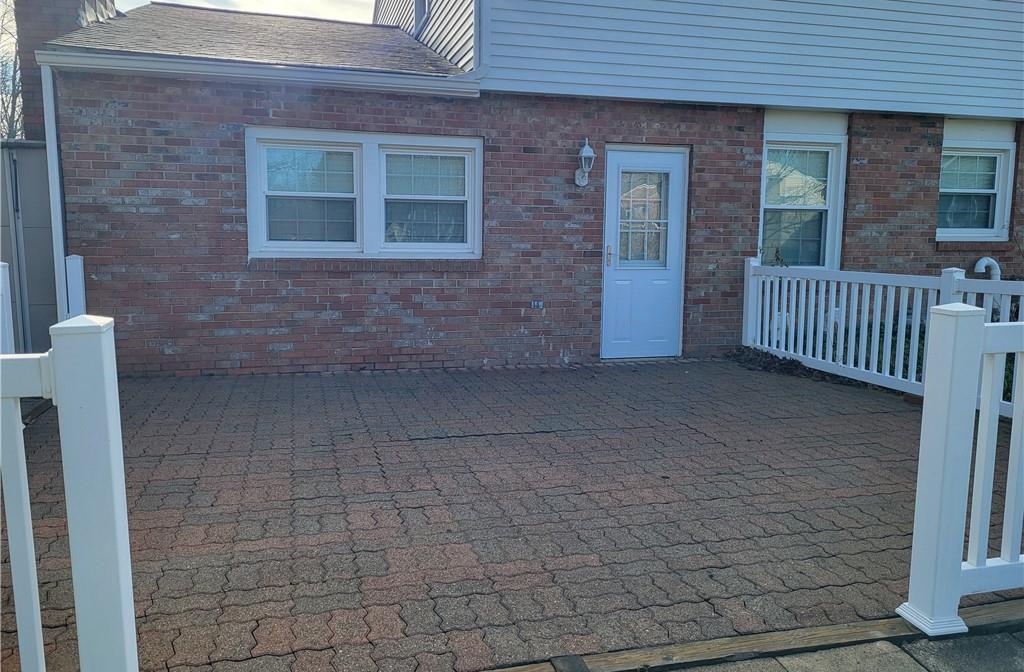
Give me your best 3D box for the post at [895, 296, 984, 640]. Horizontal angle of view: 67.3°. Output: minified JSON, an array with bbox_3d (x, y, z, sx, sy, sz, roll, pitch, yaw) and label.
[{"bbox_3d":[1.349,0.408,2.401,0.142,1.024,0.142,-1,7,-14],"label":"post"}]

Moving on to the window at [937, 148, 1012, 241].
[{"bbox_3d":[5.066,-1.563,8.435,0.953,1.039,0.110,-1,7,-14],"label":"window"}]

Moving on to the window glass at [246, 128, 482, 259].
[{"bbox_3d":[-1.276,-1.232,6.827,2.046,1.099,0.110,-1,7,-14],"label":"window glass"}]

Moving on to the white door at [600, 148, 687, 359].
[{"bbox_3d":[1.300,-0.796,7.614,0.841,2.041,0.070,-1,7,-14],"label":"white door"}]

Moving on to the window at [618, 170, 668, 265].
[{"bbox_3d":[1.300,-1.147,7.560,0.520,0.941,0.050,-1,7,-14],"label":"window"}]

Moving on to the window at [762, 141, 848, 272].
[{"bbox_3d":[2.981,-1.309,7.942,0.978,1.461,0.110,-1,7,-14],"label":"window"}]

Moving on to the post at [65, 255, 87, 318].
[{"bbox_3d":[-3.542,-0.146,6.289,0.116,1.022,0.116,-1,7,-14],"label":"post"}]

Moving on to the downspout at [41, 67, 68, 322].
[{"bbox_3d":[-3.652,-0.884,6.189,0.076,2.481,0.062,-1,7,-14],"label":"downspout"}]

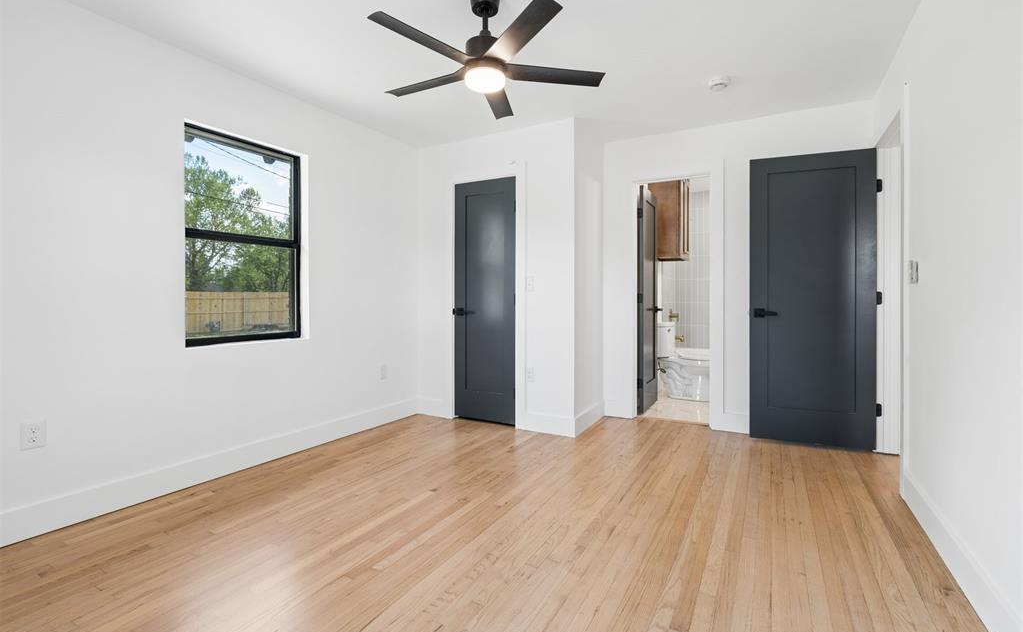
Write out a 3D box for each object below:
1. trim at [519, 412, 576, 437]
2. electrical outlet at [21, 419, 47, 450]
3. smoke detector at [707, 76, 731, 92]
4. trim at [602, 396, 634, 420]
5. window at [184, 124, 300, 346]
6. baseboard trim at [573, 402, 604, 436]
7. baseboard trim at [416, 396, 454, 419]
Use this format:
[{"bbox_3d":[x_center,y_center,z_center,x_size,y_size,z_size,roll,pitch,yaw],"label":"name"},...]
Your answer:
[{"bbox_3d":[0.276,0.853,3.580,0.495,0.144,0.020,1,2,30],"label":"trim"},{"bbox_3d":[-2.111,0.524,2.010,0.008,0.120,0.077,1,2,30],"label":"electrical outlet"},{"bbox_3d":[1.307,-1.459,2.865,0.131,0.043,0.131,1,2,30],"label":"smoke detector"},{"bbox_3d":[0.961,0.835,4.051,0.267,0.144,0.020,1,2,30],"label":"trim"},{"bbox_3d":[-1.698,-0.474,2.905,0.080,1.274,0.752,1,2,30],"label":"window"},{"bbox_3d":[0.651,0.838,3.757,0.020,0.144,0.693,1,2,30],"label":"baseboard trim"},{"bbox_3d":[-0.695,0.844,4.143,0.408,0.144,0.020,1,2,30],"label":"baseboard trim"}]

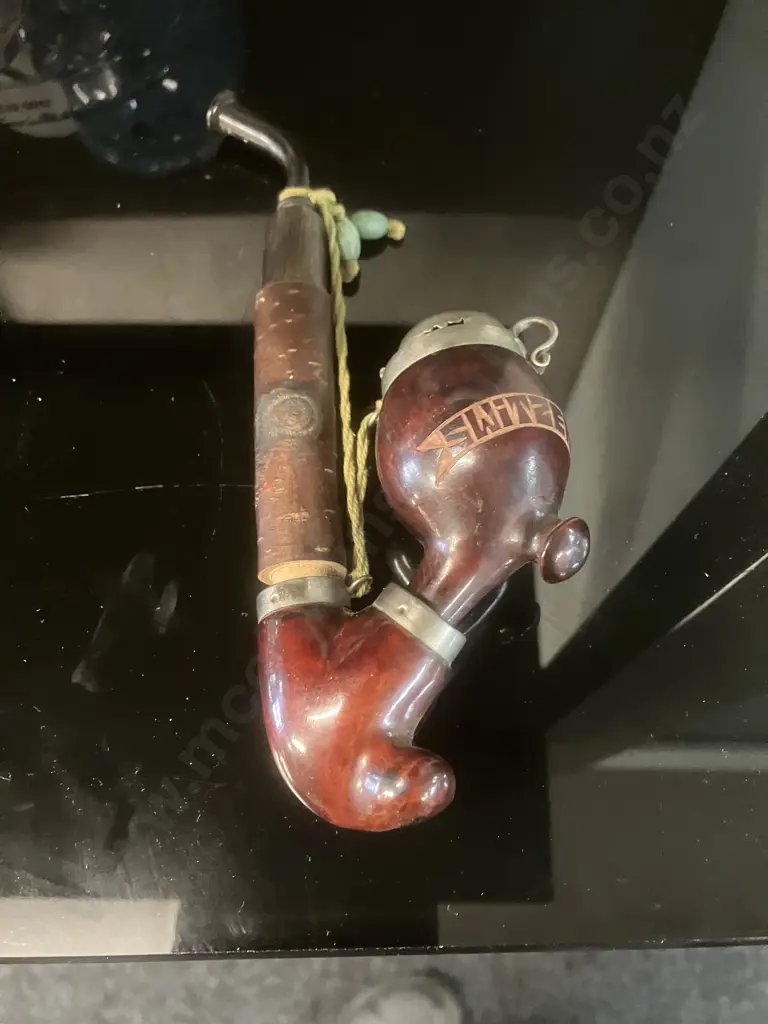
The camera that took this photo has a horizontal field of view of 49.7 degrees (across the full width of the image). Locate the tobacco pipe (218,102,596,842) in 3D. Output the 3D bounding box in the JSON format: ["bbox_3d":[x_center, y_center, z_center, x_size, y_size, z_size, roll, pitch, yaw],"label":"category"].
[{"bbox_3d":[-0.003,-0.040,0.232,0.103,0.051,0.241,-7,69,7],"label":"tobacco pipe"}]

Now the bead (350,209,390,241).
[{"bbox_3d":[-0.005,-0.099,0.285,0.014,0.010,0.010,8,66,-5],"label":"bead"}]

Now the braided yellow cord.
[{"bbox_3d":[-0.014,-0.042,0.242,0.025,0.018,0.141,-6,70,-2],"label":"braided yellow cord"}]

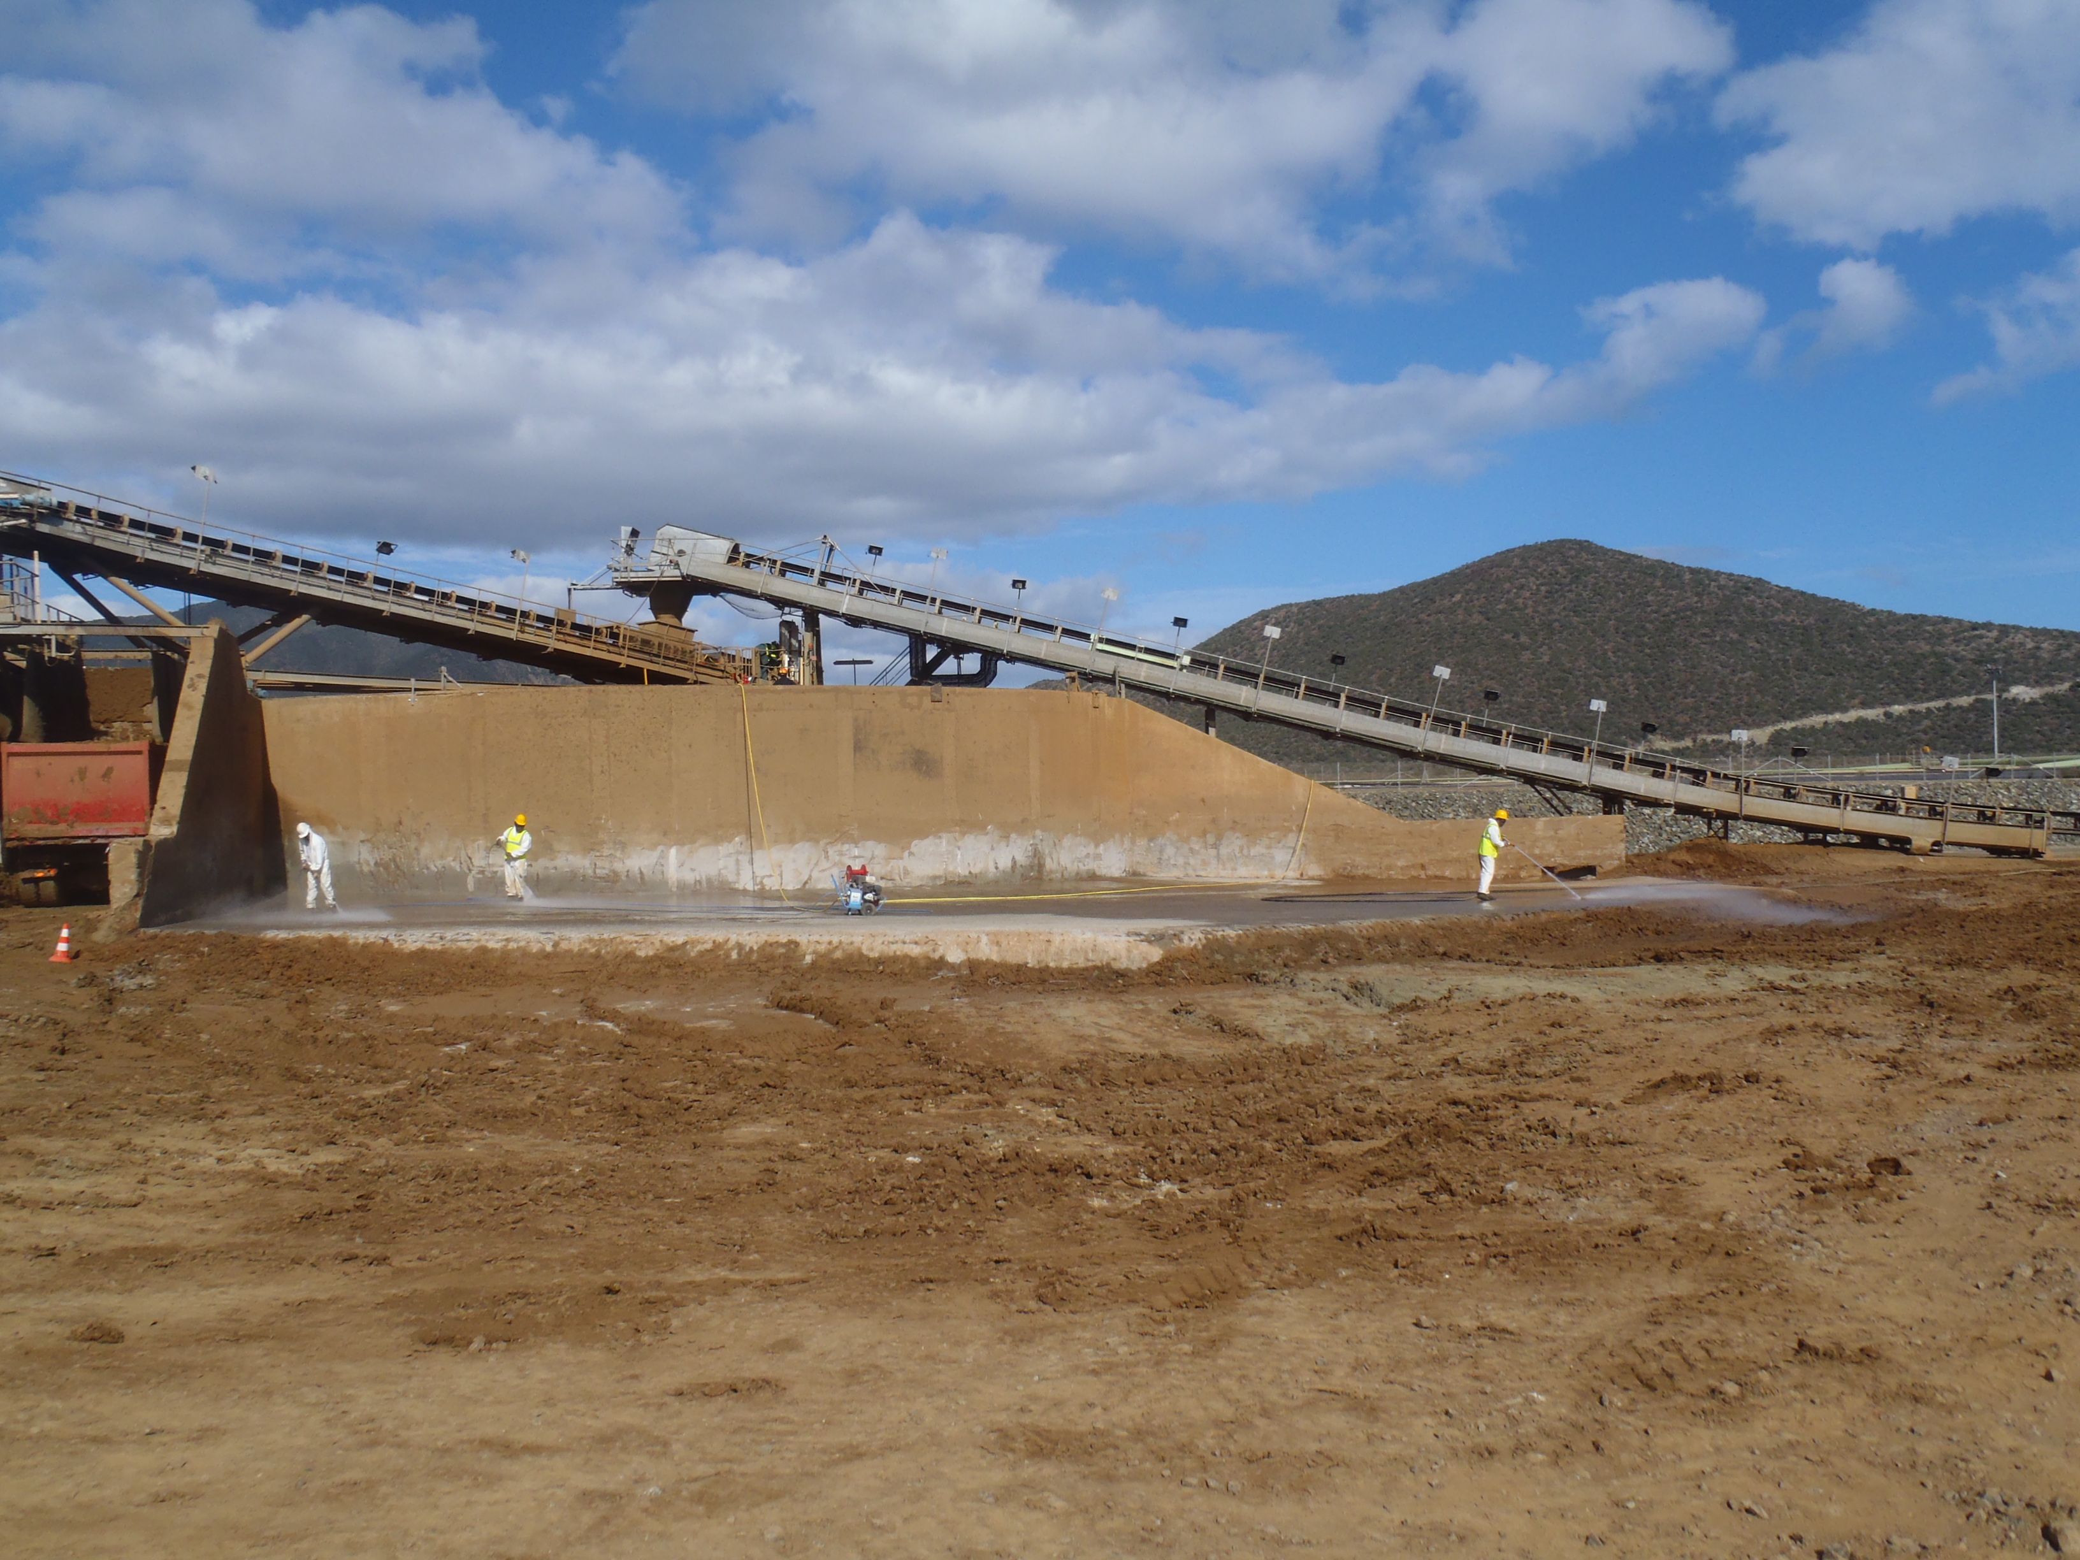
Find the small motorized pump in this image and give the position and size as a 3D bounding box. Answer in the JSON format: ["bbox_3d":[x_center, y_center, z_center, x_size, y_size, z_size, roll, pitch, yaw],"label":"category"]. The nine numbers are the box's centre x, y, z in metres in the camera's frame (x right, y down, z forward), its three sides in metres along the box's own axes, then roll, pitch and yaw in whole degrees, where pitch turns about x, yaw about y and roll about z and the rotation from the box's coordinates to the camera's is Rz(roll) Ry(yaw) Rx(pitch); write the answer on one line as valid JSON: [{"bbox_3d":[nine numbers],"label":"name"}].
[{"bbox_3d":[-3.430,2.090,32.100,0.950,0.980,0.620,0,0,0],"label":"small motorized pump"}]

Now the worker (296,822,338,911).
[{"bbox_3d":[-14.180,1.705,33.000,0.650,1.730,0.580,0,0,34],"label":"worker"}]

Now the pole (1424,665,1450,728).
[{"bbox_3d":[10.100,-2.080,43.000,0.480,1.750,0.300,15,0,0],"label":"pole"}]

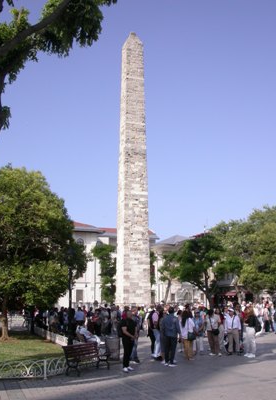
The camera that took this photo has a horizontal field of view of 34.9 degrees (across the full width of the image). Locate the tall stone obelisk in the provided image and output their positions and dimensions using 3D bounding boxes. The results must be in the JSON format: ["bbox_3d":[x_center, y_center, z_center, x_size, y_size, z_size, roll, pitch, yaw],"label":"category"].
[{"bbox_3d":[-0.473,-3.236,44.246,2.800,30.750,2.800,4,-14,-18],"label":"tall stone obelisk"}]

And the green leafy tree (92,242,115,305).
[{"bbox_3d":[-4.133,9.927,54.176,3.450,9.160,3.280,0,-13,0],"label":"green leafy tree"}]

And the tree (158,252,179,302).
[{"bbox_3d":[3.519,9.409,48.125,2.530,7.310,2.400,0,-13,0],"label":"tree"}]

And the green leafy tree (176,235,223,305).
[{"bbox_3d":[5.606,7.046,39.434,4.660,7.870,4.430,0,-13,0],"label":"green leafy tree"}]

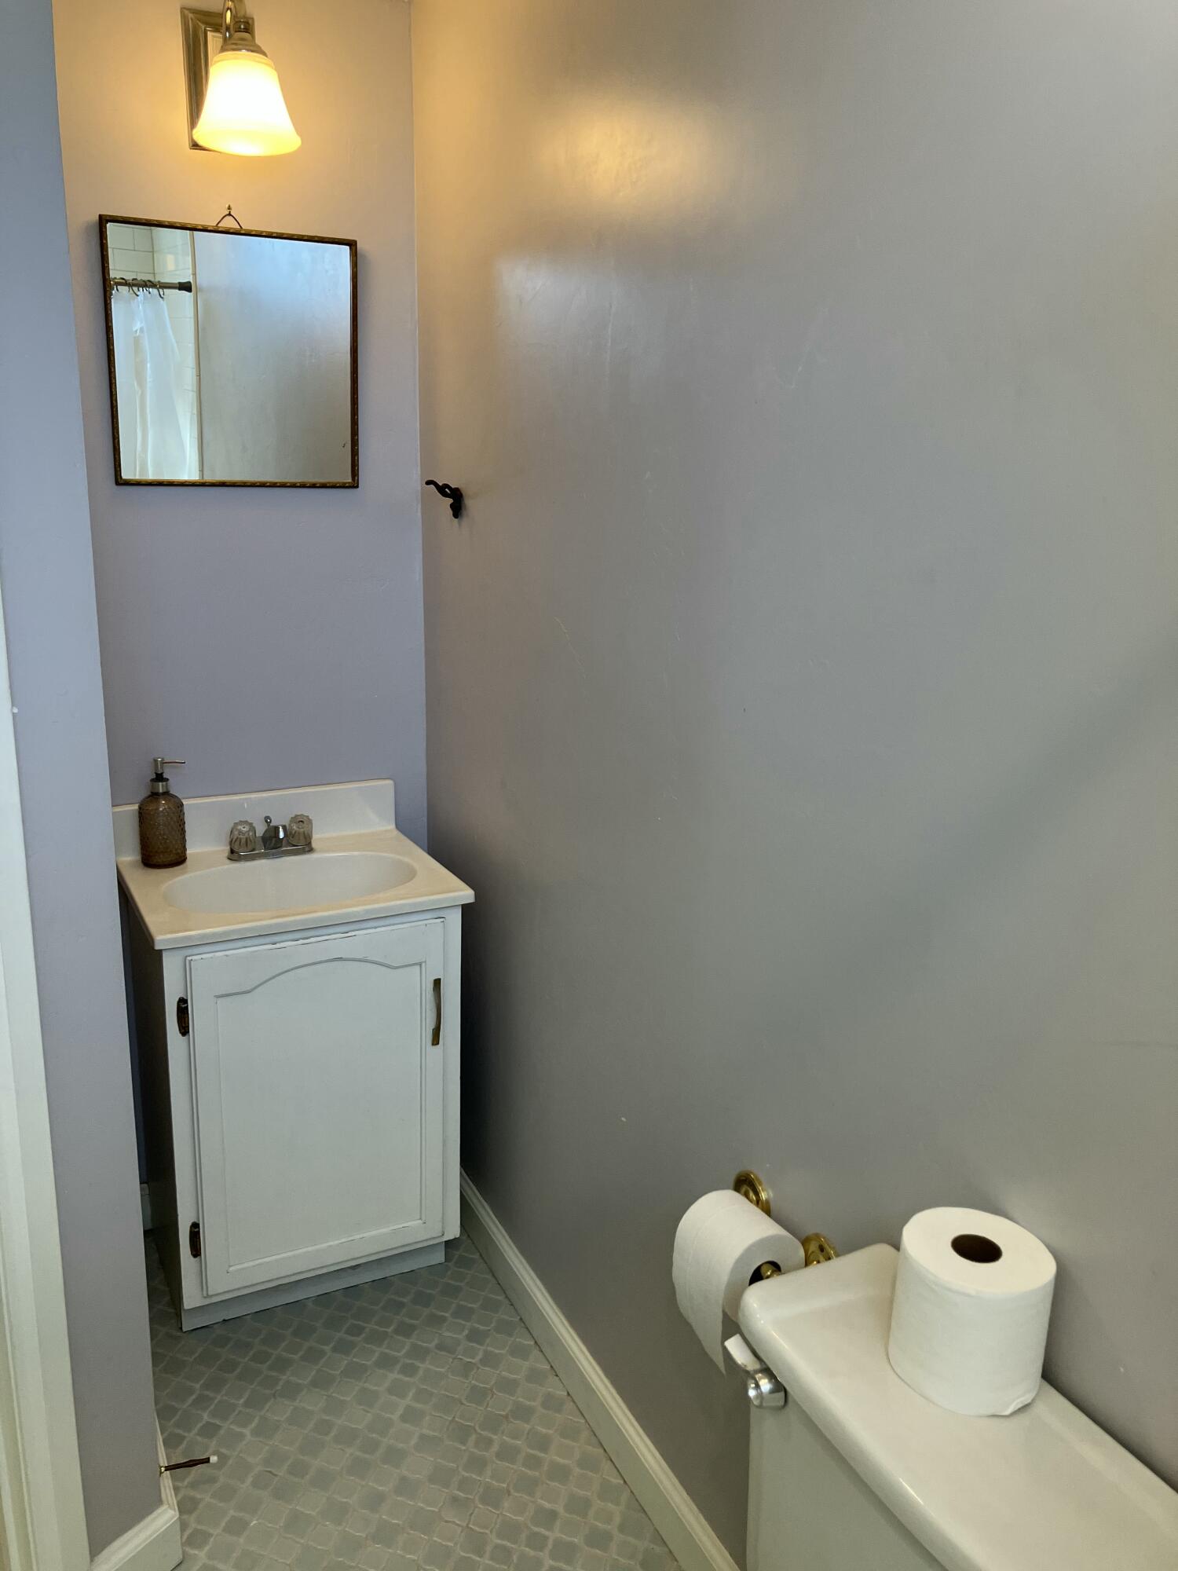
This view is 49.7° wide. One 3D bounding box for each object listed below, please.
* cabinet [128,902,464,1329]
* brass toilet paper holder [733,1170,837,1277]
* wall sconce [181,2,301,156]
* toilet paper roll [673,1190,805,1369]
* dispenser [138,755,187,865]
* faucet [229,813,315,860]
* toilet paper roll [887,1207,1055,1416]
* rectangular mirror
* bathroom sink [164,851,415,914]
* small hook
[{"bbox_3d":[-0.520,0.507,2.253,0.481,0.704,0.395,-6,16,-27],"label":"cabinet"},{"bbox_3d":[0.182,0.502,1.381,0.082,0.068,0.200,-5,16,-25],"label":"brass toilet paper holder"},{"bbox_3d":[-0.526,-1.086,1.911,0.160,0.233,0.235,-6,16,-27],"label":"wall sconce"},{"bbox_3d":[0.162,0.514,1.374,0.107,0.122,0.099,-5,16,-25],"label":"toilet paper roll"},{"bbox_3d":[-0.732,0.043,2.175,0.078,0.188,0.076,-1,15,-9],"label":"dispenser"},{"bbox_3d":[-0.554,0.093,2.234,0.152,0.068,0.125,-6,16,-27],"label":"faucet"},{"bbox_3d":[0.309,0.420,1.025,0.119,0.105,0.119,1,14,0],"label":"toilet paper roll"},{"bbox_3d":[-0.578,-0.700,2.098,0.407,0.412,0.022,-6,19,-27],"label":"rectangular mirror"},{"bbox_3d":[-0.501,0.221,2.141,0.420,0.130,0.295,-6,16,-27],"label":"bathroom sink"},{"bbox_3d":[-0.244,-0.468,2.092,0.060,0.064,0.025,-5,16,-25],"label":"small hook"}]

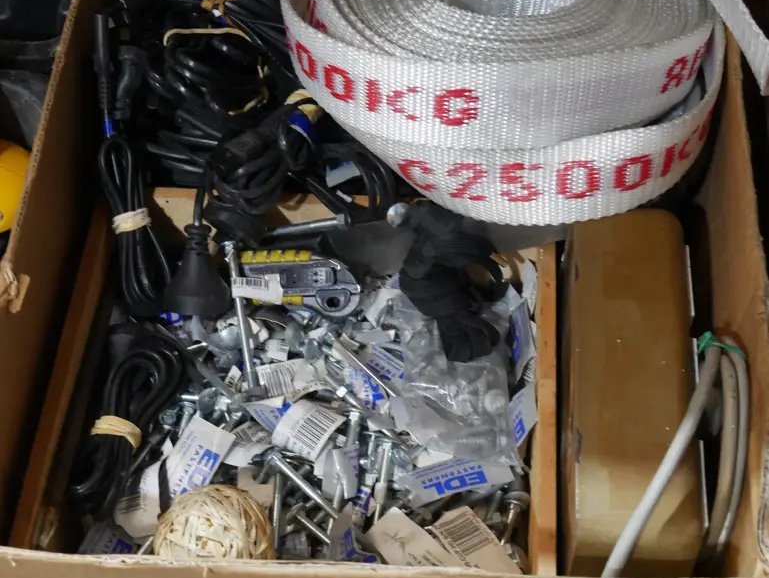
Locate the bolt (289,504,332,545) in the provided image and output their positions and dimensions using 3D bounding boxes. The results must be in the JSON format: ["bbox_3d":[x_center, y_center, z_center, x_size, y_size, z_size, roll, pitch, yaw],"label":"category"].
[{"bbox_3d":[-0.040,0.132,0.820,0.012,0.012,0.033,-36,47,-24],"label":"bolt"}]

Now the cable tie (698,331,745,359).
[{"bbox_3d":[0.191,0.031,0.838,0.027,0.014,0.012,2,54,3],"label":"cable tie"}]

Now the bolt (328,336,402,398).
[{"bbox_3d":[-0.013,0.048,0.898,0.054,0.012,0.012,40,63,15],"label":"bolt"}]

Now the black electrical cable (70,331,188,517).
[{"bbox_3d":[-0.154,0.078,0.877,0.050,0.032,0.108,9,63,8],"label":"black electrical cable"}]

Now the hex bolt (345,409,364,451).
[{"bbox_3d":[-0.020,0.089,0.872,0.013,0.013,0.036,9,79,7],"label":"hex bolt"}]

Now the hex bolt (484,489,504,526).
[{"bbox_3d":[0.063,0.128,0.854,0.010,0.010,0.025,16,84,12],"label":"hex bolt"}]

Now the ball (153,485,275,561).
[{"bbox_3d":[-0.092,0.140,0.800,0.067,0.063,0.067,0,53,0],"label":"ball"}]

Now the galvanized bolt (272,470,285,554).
[{"bbox_3d":[-0.059,0.123,0.820,0.008,0.008,0.049,-1,57,0],"label":"galvanized bolt"}]

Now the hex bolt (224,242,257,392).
[{"bbox_3d":[-0.085,0.015,0.885,0.011,0.011,0.101,-9,64,-7],"label":"hex bolt"}]

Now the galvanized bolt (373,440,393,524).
[{"bbox_3d":[-0.003,0.114,0.860,0.012,0.012,0.052,6,78,5],"label":"galvanized bolt"}]

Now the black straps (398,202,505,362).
[{"bbox_3d":[0.040,-0.007,0.873,0.060,0.045,0.090,2,54,4],"label":"black straps"}]

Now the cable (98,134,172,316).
[{"bbox_3d":[-0.155,-0.041,0.923,0.036,0.028,0.114,-11,70,-7],"label":"cable"}]

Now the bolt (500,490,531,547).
[{"bbox_3d":[0.069,0.127,0.820,0.015,0.015,0.036,14,57,11],"label":"bolt"}]

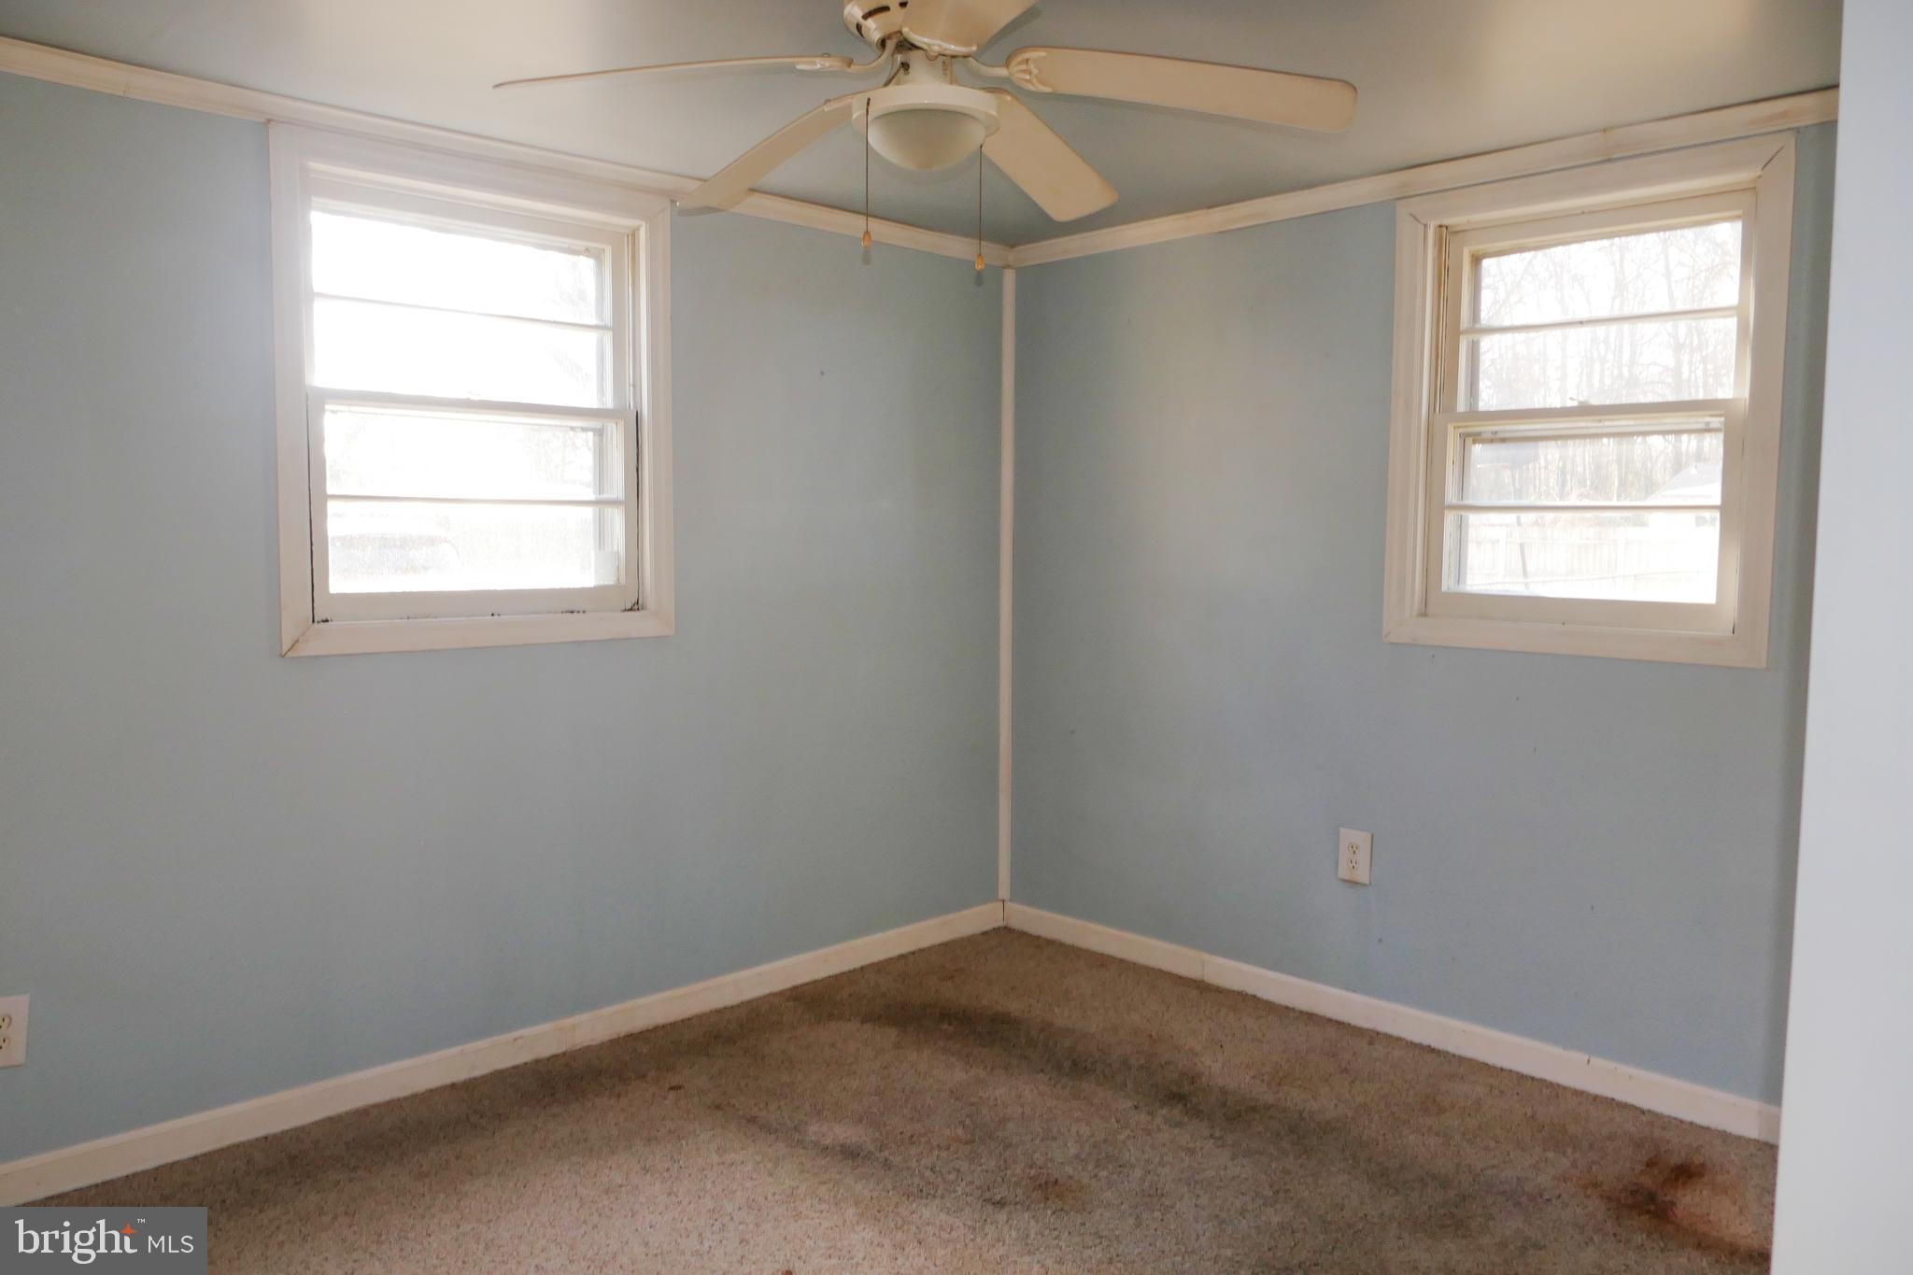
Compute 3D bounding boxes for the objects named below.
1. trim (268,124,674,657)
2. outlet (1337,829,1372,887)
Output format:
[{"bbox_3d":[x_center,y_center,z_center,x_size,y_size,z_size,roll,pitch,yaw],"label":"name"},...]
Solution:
[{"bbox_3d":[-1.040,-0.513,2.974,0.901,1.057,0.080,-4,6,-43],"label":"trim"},{"bbox_3d":[1.001,0.551,3.341,0.090,0.131,0.010,5,7,44],"label":"outlet"}]

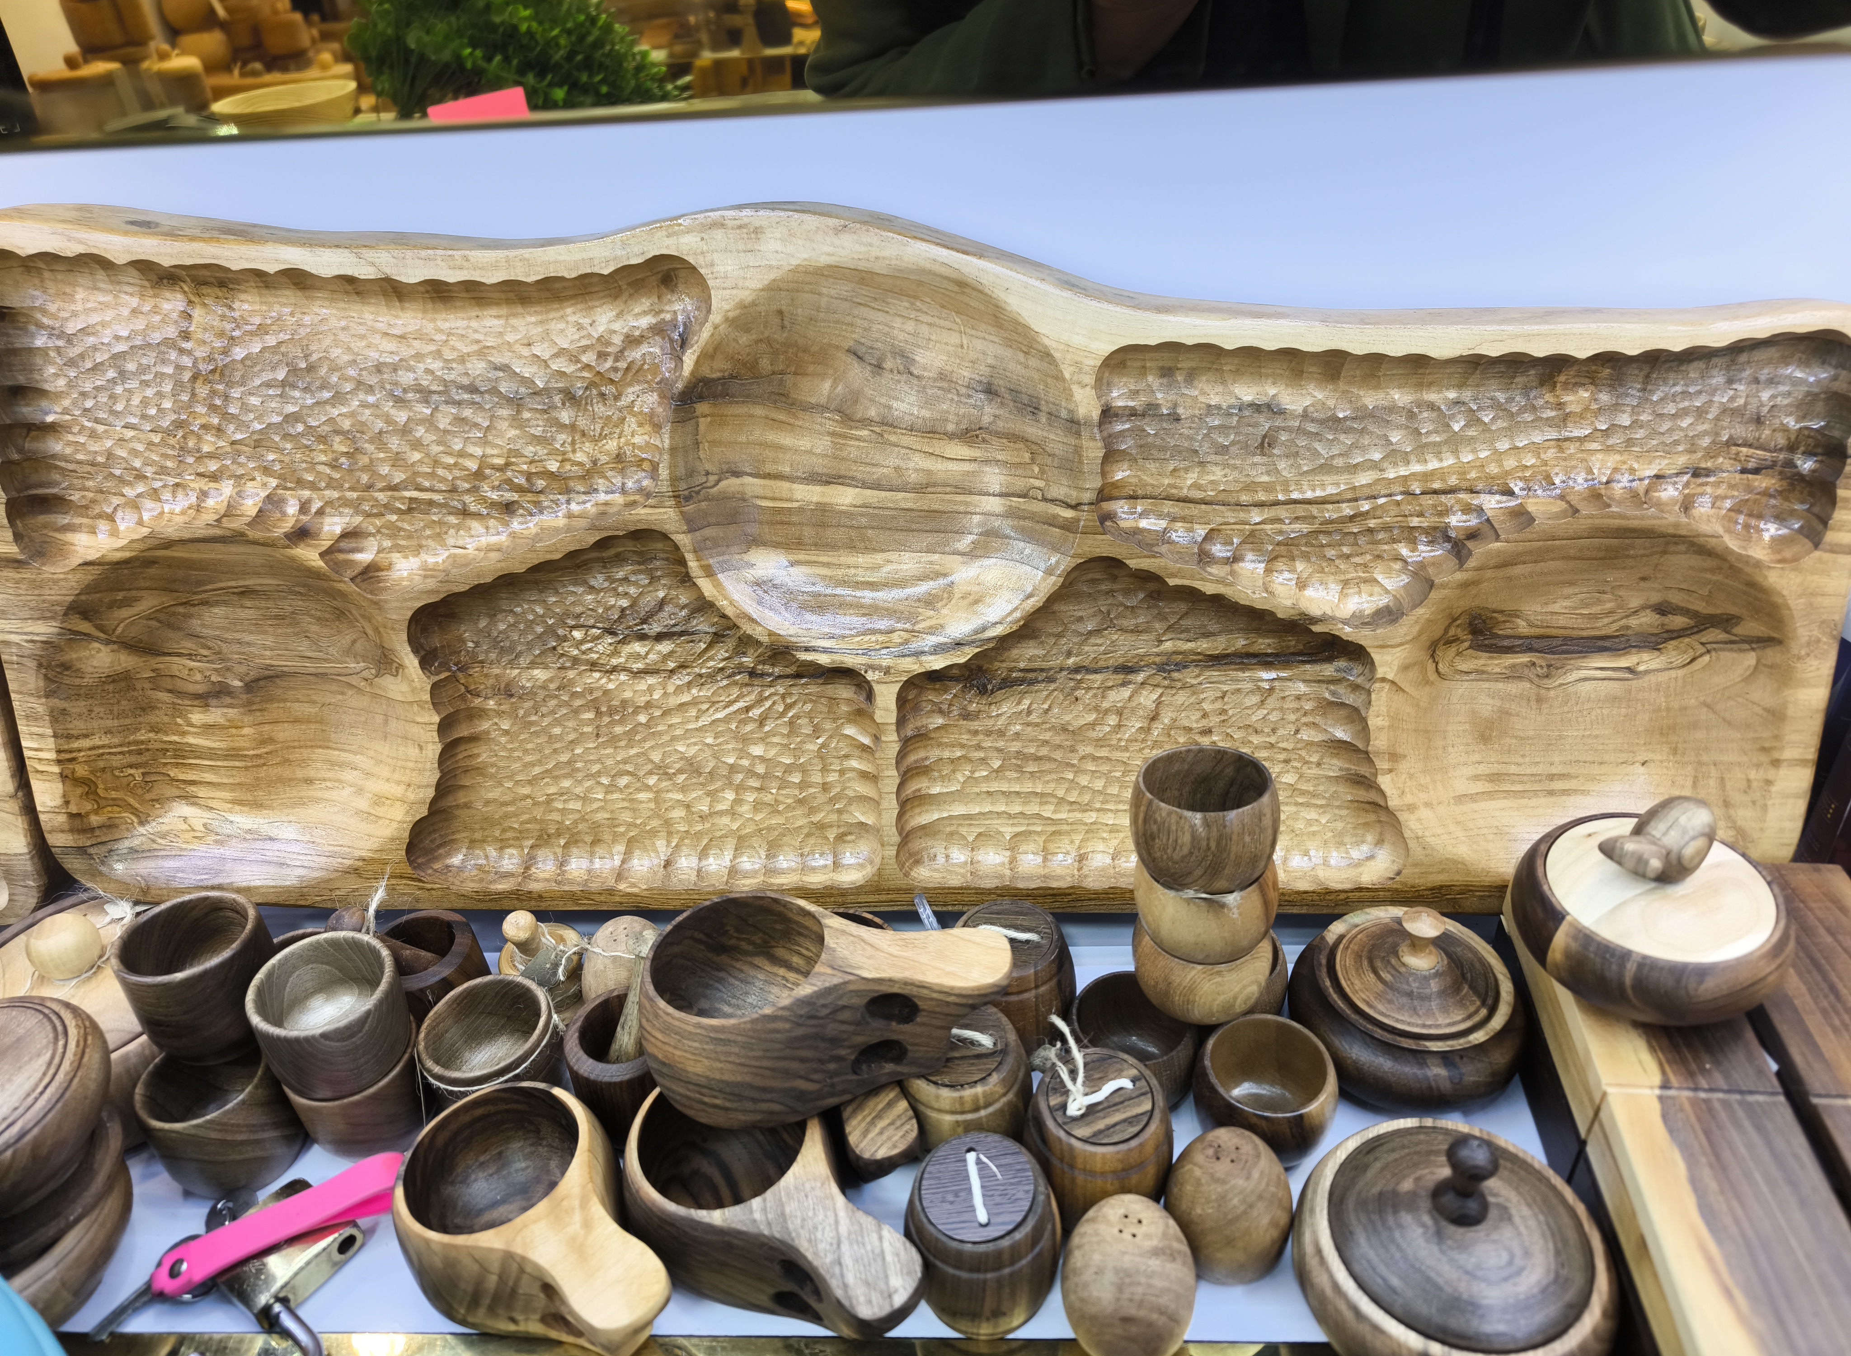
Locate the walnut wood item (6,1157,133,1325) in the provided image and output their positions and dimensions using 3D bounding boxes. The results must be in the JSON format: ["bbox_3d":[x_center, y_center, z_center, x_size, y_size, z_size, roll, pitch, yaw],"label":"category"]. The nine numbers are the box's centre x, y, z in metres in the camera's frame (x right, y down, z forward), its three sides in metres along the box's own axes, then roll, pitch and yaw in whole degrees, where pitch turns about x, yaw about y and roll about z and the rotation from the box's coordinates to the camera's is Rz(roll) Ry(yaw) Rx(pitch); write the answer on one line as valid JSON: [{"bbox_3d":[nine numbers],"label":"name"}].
[{"bbox_3d":[-0.413,0.243,0.568,0.119,0.052,0.119,-1,33,3],"label":"walnut wood item"}]

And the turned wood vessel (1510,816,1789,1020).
[{"bbox_3d":[0.301,0.103,0.539,0.106,0.052,0.106,-1,35,3],"label":"turned wood vessel"}]

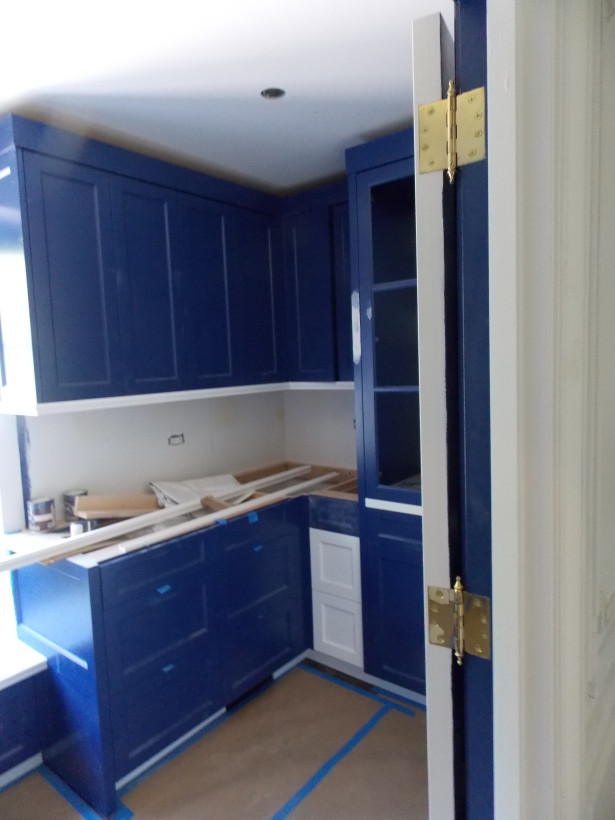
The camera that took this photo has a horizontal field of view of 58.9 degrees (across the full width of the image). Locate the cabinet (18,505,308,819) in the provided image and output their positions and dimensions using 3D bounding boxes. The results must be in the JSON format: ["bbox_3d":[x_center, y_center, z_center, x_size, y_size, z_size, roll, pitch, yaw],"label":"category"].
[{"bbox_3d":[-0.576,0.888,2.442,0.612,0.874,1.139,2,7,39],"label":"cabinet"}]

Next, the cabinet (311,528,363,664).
[{"bbox_3d":[0.144,0.888,2.598,0.290,0.620,0.020,2,7,39],"label":"cabinet"}]

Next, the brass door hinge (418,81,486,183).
[{"bbox_3d":[0.241,-0.465,0.913,0.112,0.166,0.018,2,7,39],"label":"brass door hinge"}]

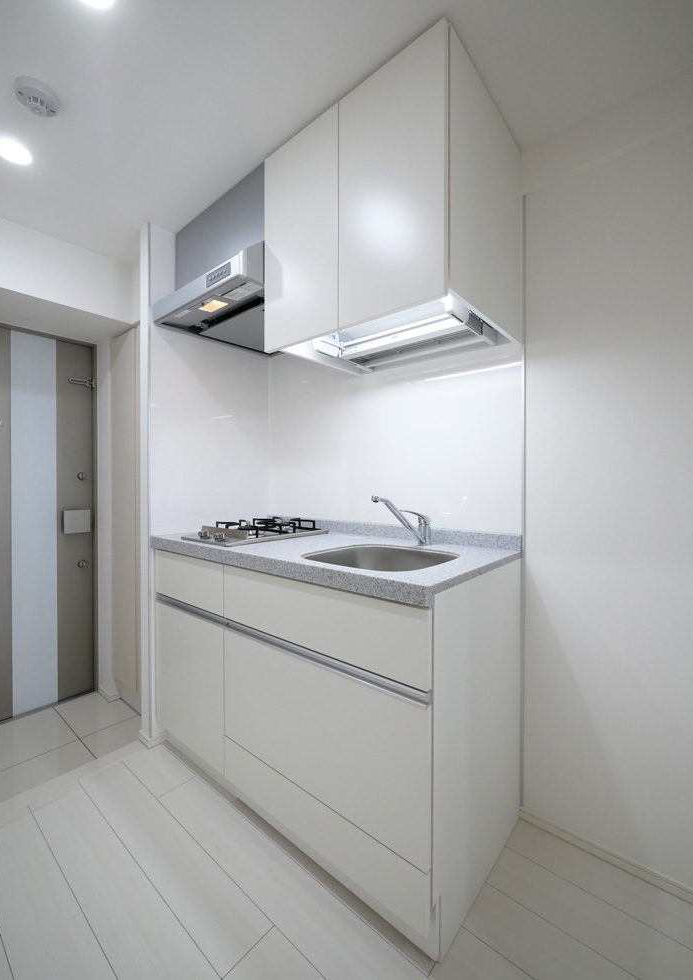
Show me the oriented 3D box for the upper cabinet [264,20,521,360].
[{"bbox_3d":[0.140,-0.762,1.288,0.658,0.627,0.506,0,0,41],"label":"upper cabinet"}]

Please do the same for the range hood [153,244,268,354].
[{"bbox_3d":[-0.390,-0.783,1.704,0.622,0.156,0.566,0,0,41],"label":"range hood"}]

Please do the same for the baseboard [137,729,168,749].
[{"bbox_3d":[-0.805,1.025,1.656,0.097,0.042,0.078,0,0,41],"label":"baseboard"}]

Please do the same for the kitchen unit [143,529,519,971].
[{"bbox_3d":[-0.126,0.640,1.468,1.298,0.813,0.577,0,0,41],"label":"kitchen unit"}]

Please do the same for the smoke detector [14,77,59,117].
[{"bbox_3d":[-0.844,-1.061,1.082,0.098,0.037,0.098,0,0,41],"label":"smoke detector"}]

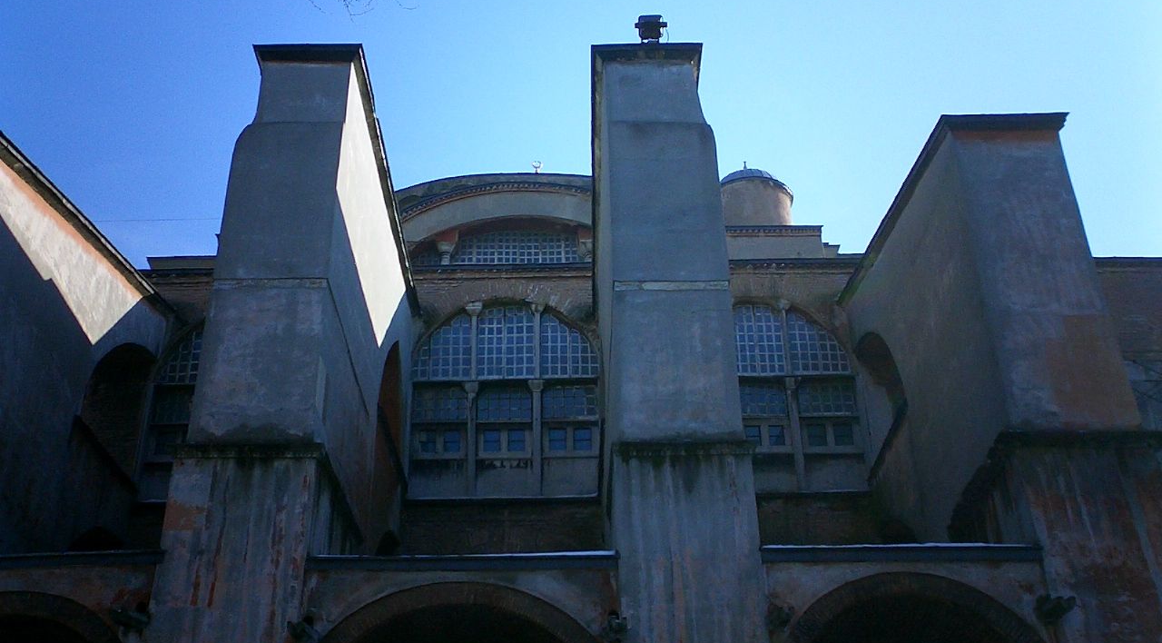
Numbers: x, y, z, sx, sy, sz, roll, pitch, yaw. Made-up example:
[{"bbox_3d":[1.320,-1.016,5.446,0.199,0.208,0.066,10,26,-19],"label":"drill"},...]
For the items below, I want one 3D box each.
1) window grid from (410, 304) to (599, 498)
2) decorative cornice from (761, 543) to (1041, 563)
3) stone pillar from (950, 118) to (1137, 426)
[{"bbox_3d":[-1.905,1.944,31.374,4.721,5.451,0.500,-1,-30,0],"label":"window grid"},{"bbox_3d":[4.844,3.605,19.010,4.253,0.245,0.400,-1,-30,0],"label":"decorative cornice"},{"bbox_3d":[7.881,-0.603,22.273,2.042,6.469,2.000,-1,-30,0],"label":"stone pillar"}]

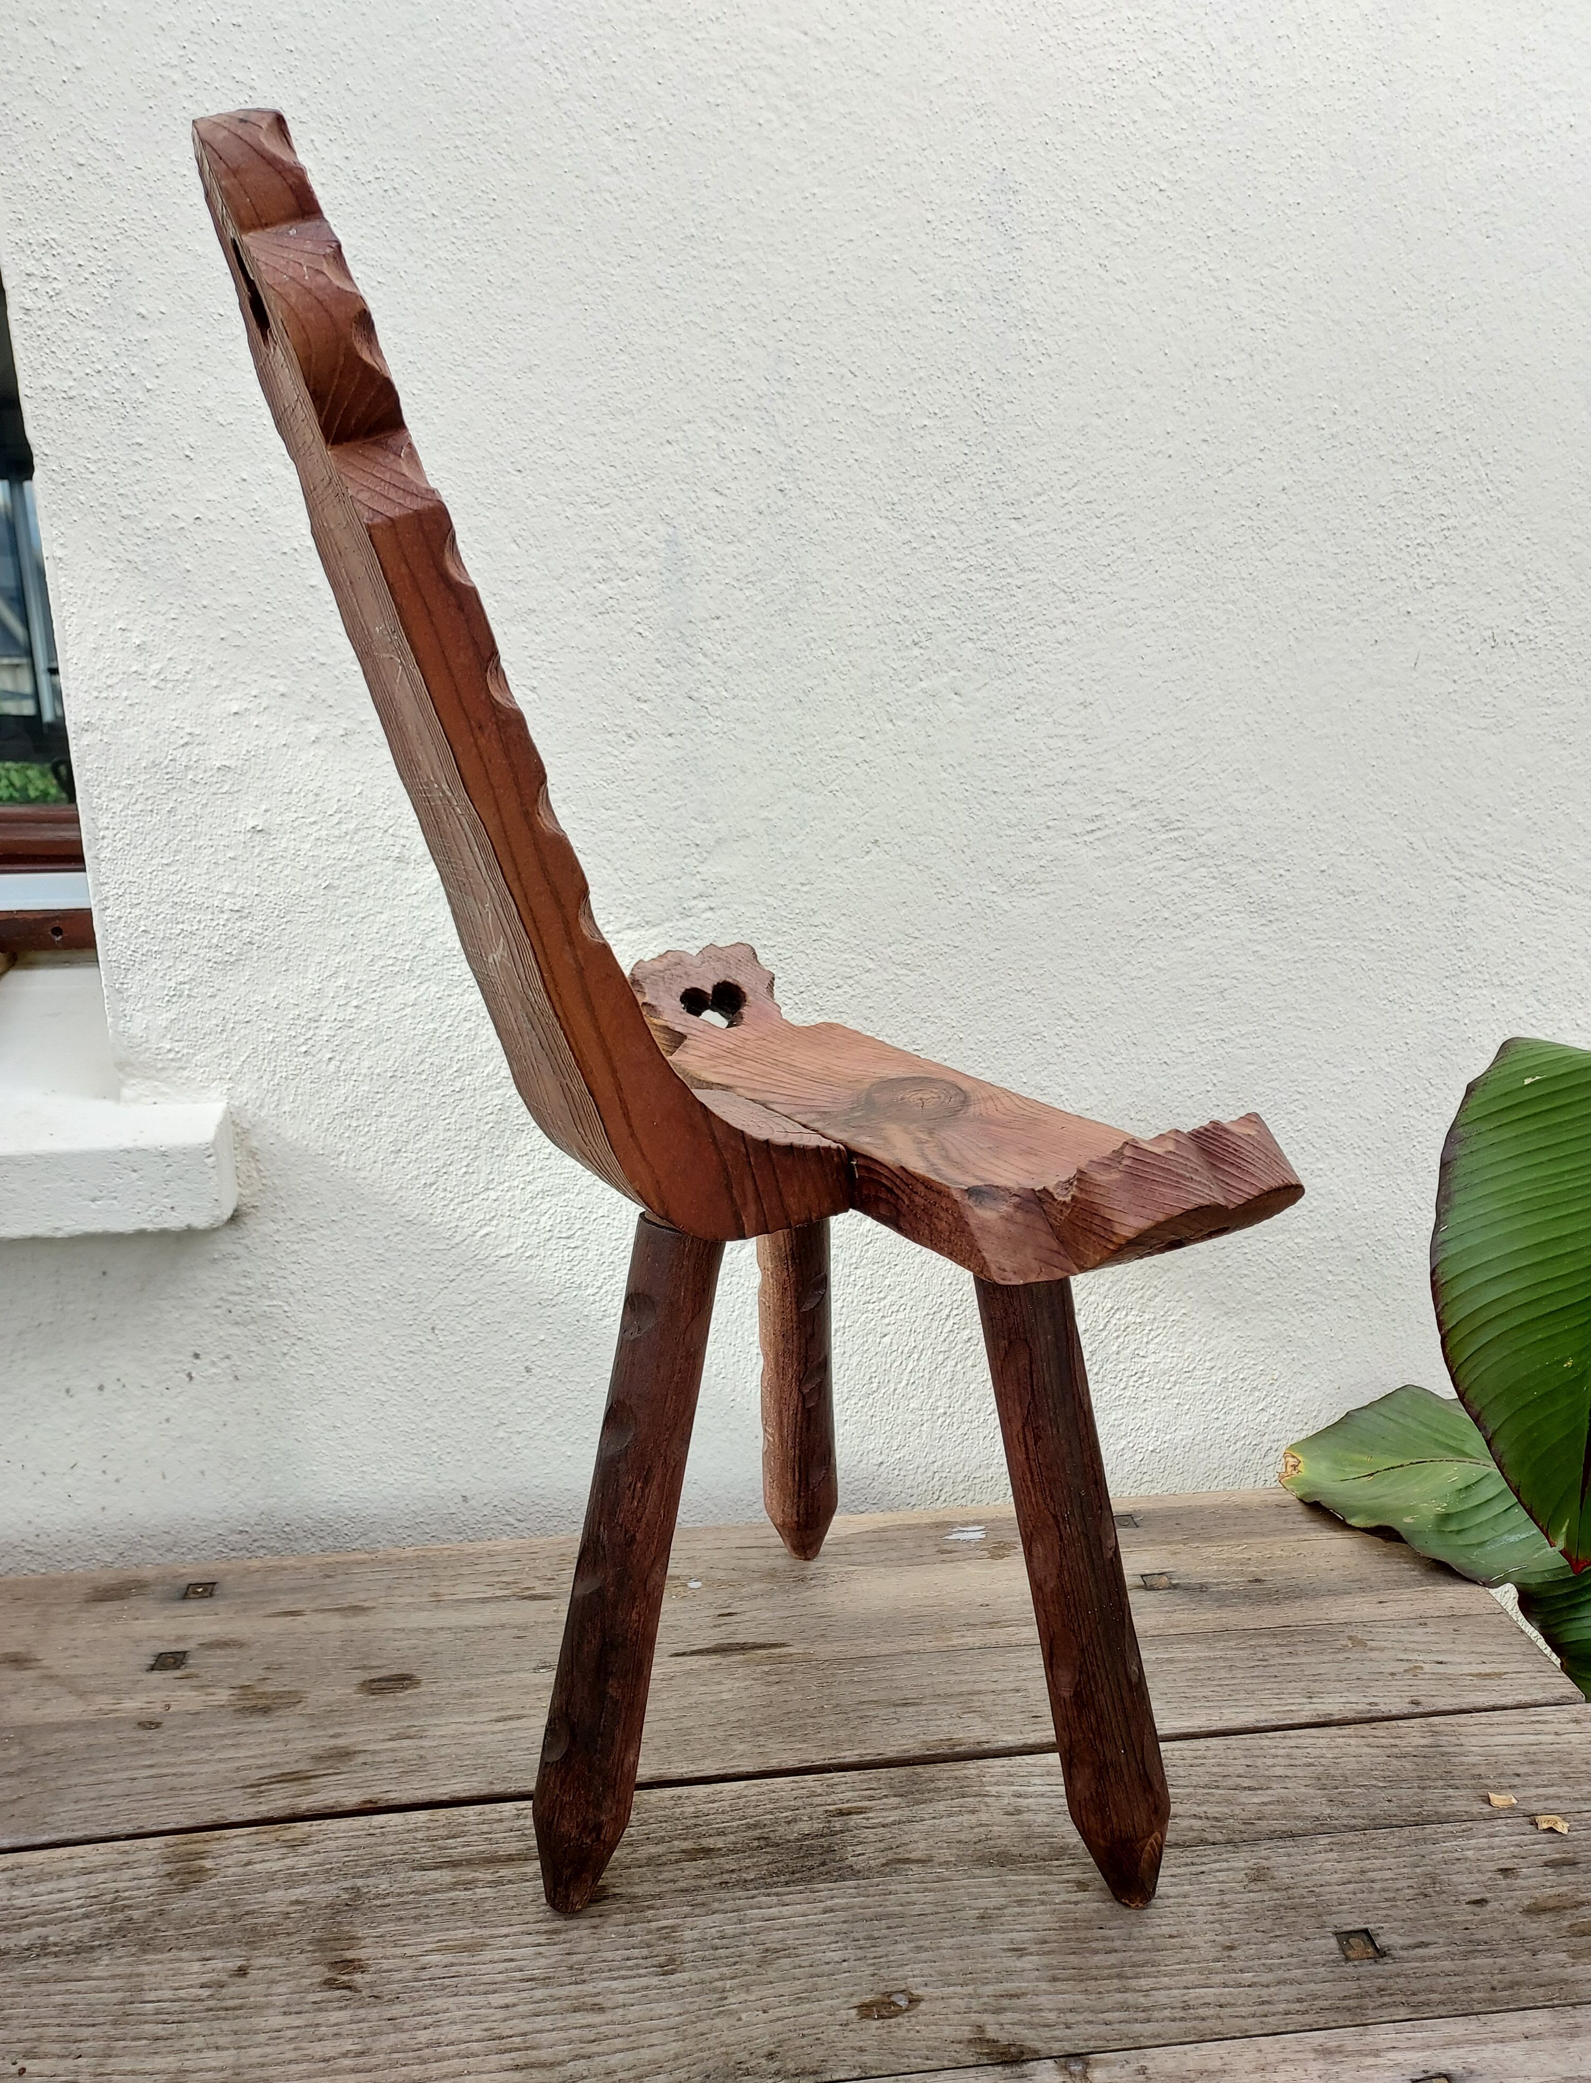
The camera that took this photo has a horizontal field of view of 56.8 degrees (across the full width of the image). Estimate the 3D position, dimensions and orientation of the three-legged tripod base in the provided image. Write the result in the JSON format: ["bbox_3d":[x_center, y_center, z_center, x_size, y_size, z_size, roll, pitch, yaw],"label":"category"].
[{"bbox_3d":[-0.005,0.238,0.734,0.275,0.344,0.332,-12,21,-34],"label":"three-legged tripod base"}]

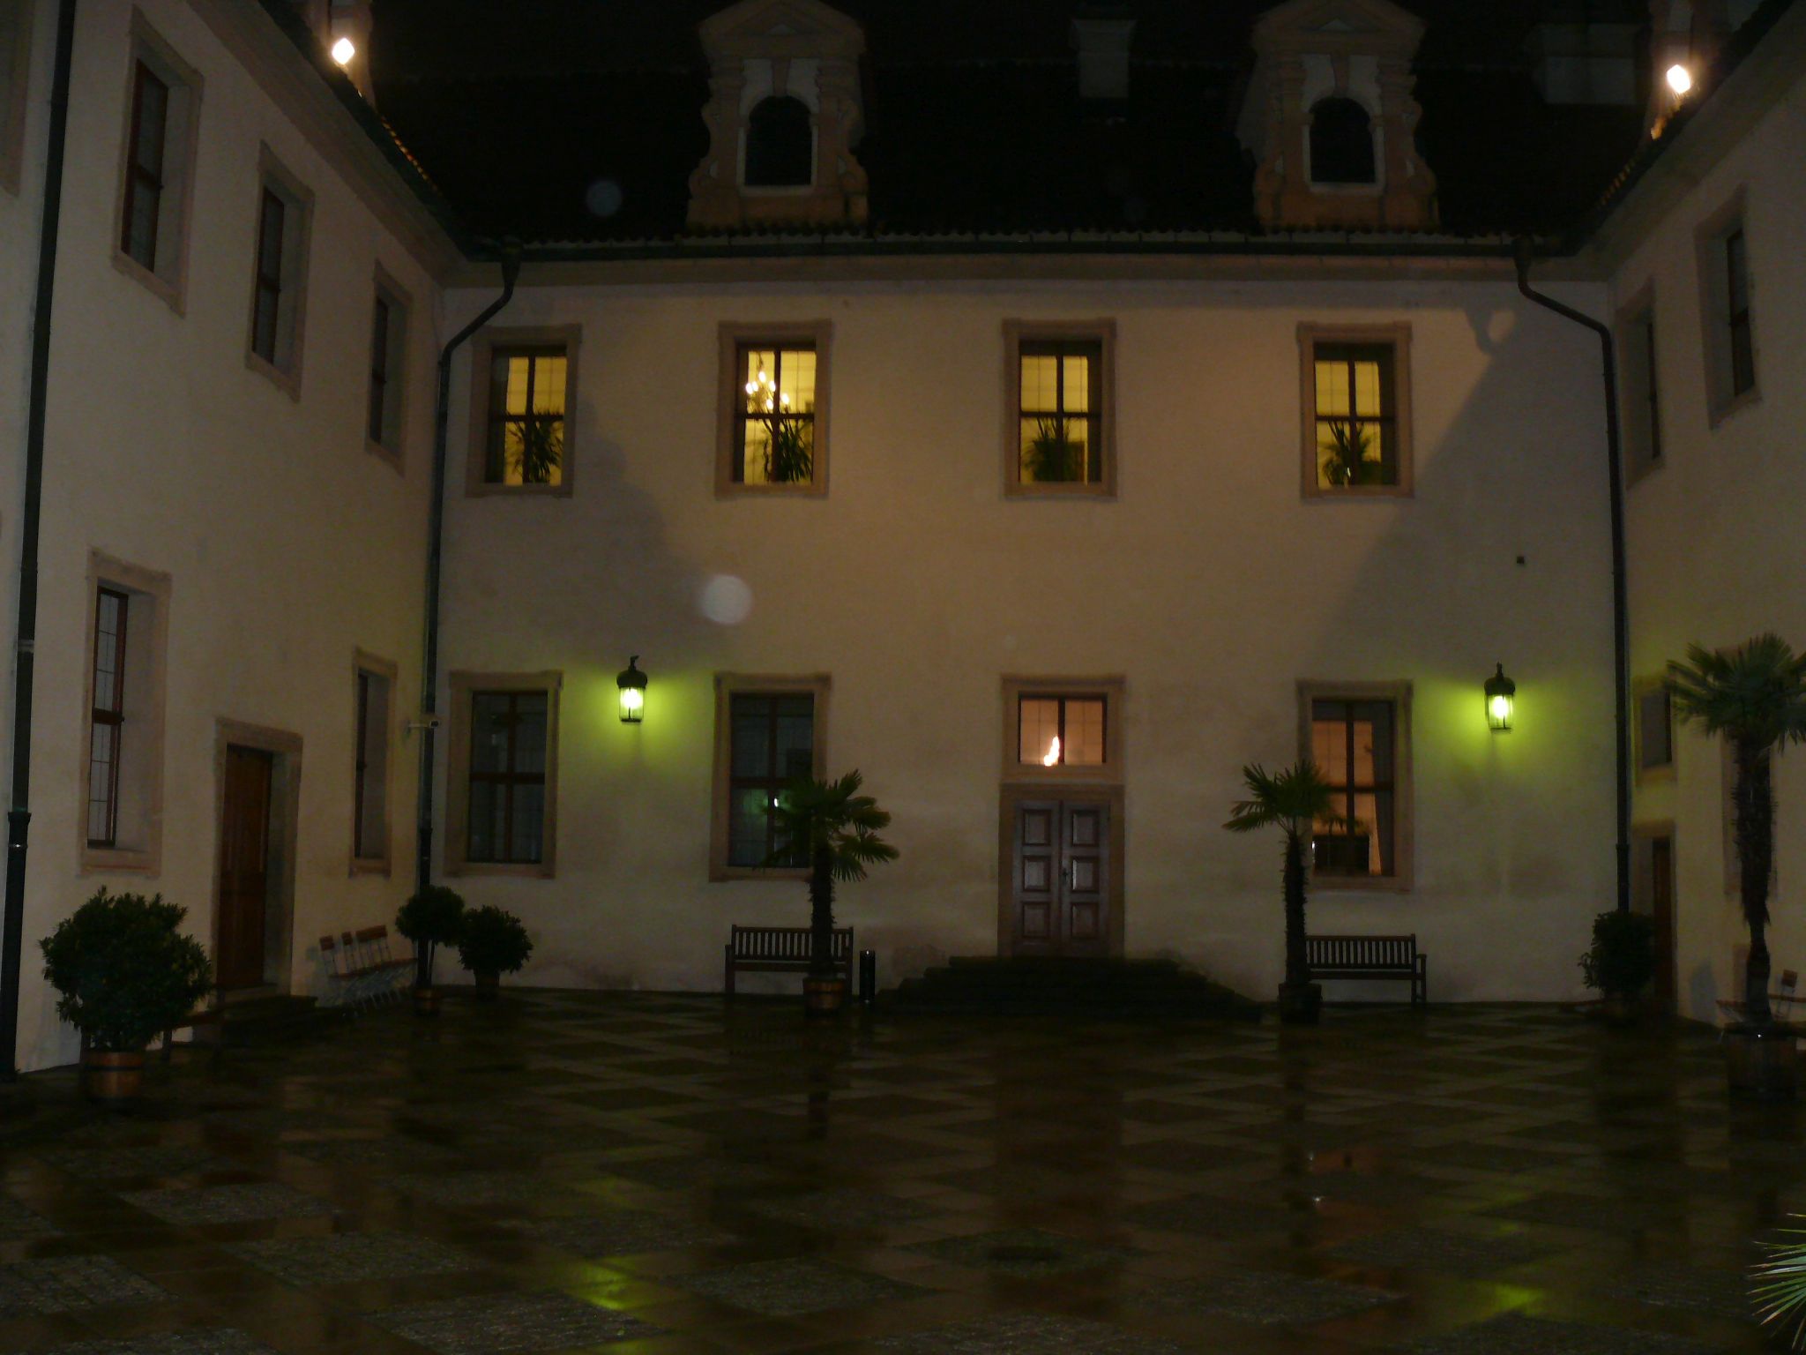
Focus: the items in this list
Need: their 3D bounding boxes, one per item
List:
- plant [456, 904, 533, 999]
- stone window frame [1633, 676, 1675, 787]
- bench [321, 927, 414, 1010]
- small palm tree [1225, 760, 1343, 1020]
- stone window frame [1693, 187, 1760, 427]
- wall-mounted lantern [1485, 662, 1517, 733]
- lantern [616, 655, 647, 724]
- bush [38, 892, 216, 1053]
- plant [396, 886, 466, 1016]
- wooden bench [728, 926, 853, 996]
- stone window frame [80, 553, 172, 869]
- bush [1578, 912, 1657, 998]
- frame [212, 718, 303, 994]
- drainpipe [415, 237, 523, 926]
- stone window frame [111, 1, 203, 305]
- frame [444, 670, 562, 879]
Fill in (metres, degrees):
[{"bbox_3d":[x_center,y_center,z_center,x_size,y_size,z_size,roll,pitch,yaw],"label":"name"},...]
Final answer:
[{"bbox_3d":[-4.745,3.202,21.251,0.870,1.108,0.870,0,-6,3],"label":"plant"},{"bbox_3d":[8.989,0.611,21.609,0.250,1.270,1.425,0,-6,4],"label":"stone window frame"},{"bbox_3d":[-5.864,3.239,20.490,0.600,0.840,3.000,0,-6,3],"label":"bench"},{"bbox_3d":[4.343,2.436,20.743,1.380,2.978,1.380,0,-6,3],"label":"small palm tree"},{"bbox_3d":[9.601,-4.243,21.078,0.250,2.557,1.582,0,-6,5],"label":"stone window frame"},{"bbox_3d":[7.702,0.249,23.538,0.395,0.905,0.500,0,-6,3],"label":"wall-mounted lantern"},{"bbox_3d":[-3.770,0.172,25.523,0.427,0.950,0.550,0,-6,3],"label":"lantern"},{"bbox_3d":[-5.144,1.944,12.093,1.131,1.075,1.103,0,-6,3],"label":"bush"},{"bbox_3d":[-5.101,2.930,19.737,0.748,1.383,0.748,0,-6,3],"label":"plant"},{"bbox_3d":[-1.495,3.726,23.955,1.622,0.910,0.600,0,-6,3],"label":"wooden bench"},{"bbox_3d":[-6.595,0.355,15.310,0.250,2.607,1.442,0,-6,3],"label":"stone window frame"},{"bbox_3d":[8.176,3.159,20.912,0.871,0.992,0.871,0,-6,3],"label":"bush"},{"bbox_3d":[-6.705,1.913,18.697,0.320,2.783,2.307,0,-6,2],"label":"frame"},{"bbox_3d":[-5.538,-0.909,23.307,1.080,9.620,0.470,0,-6,3],"label":"drainpipe"},{"bbox_3d":[-6.744,-4.570,16.378,0.250,2.384,1.399,0,-6,2],"label":"stone window frame"},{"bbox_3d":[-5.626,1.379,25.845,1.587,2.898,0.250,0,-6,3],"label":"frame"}]

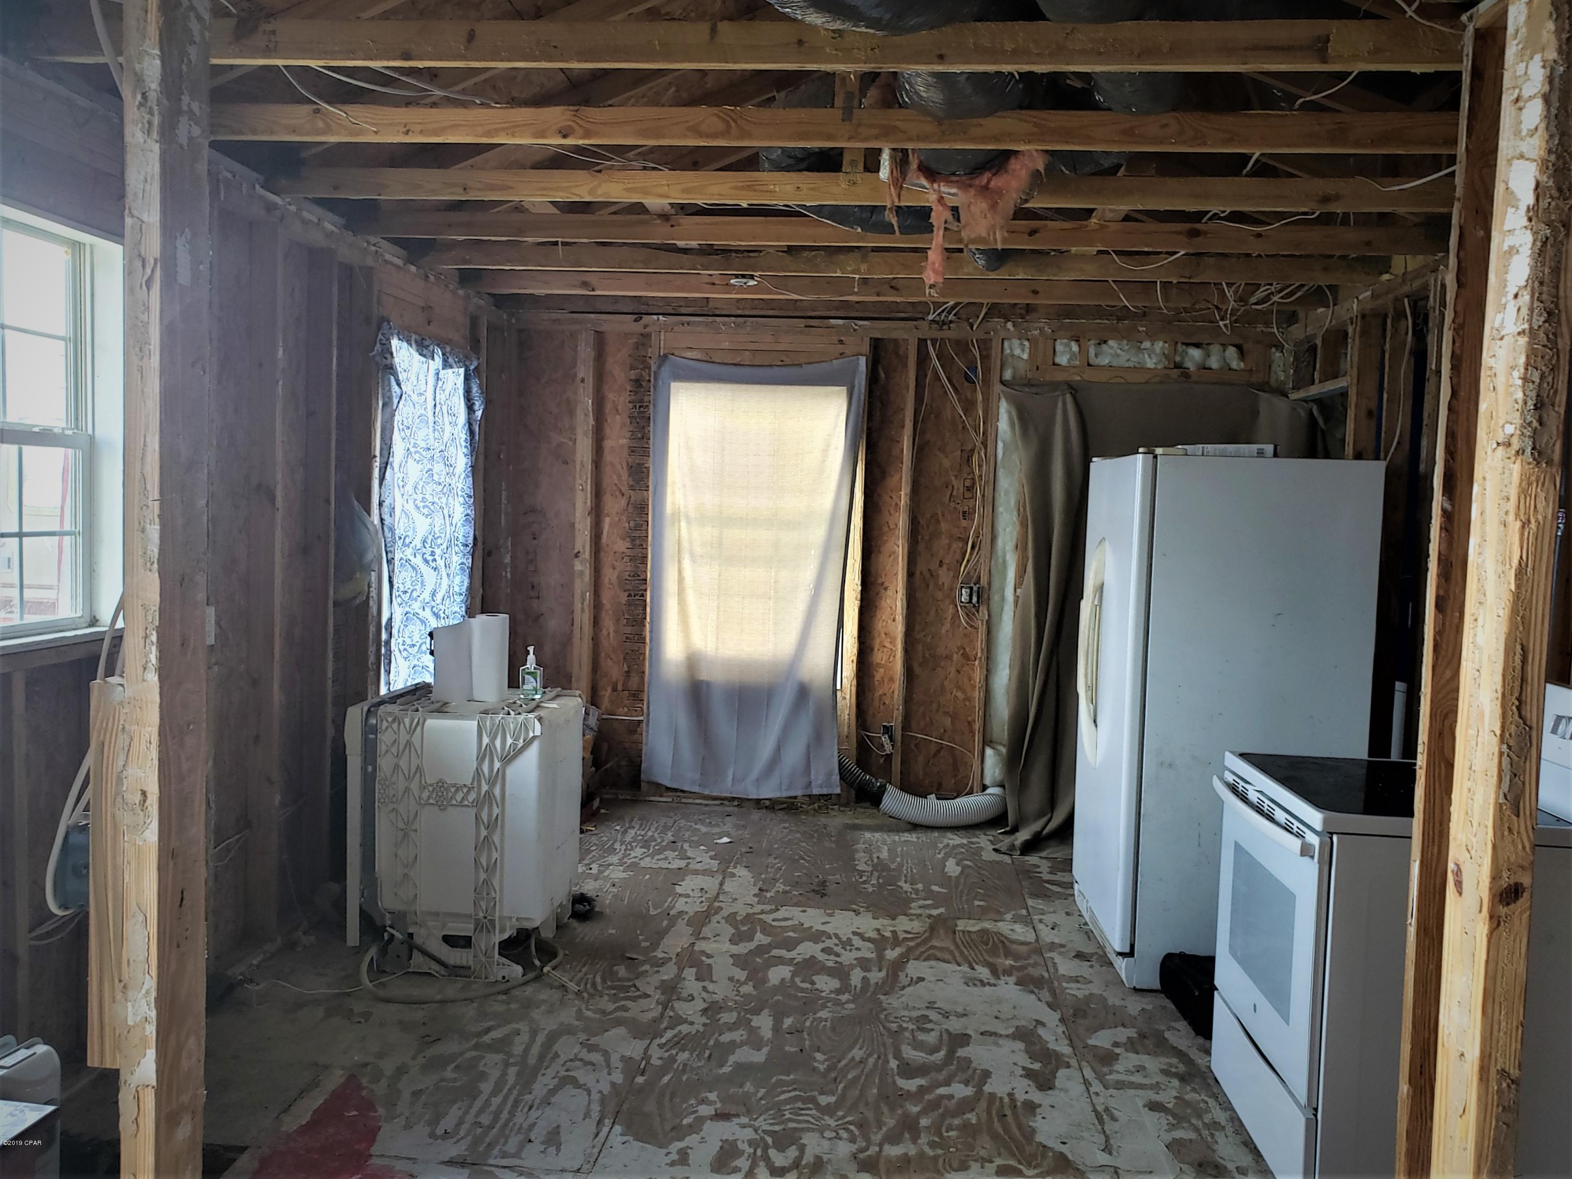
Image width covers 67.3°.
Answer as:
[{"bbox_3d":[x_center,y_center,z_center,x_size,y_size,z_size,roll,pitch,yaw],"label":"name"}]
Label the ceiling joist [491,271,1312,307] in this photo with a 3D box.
[{"bbox_3d":[0.438,-1.356,5.381,3.900,0.089,0.038,2,4,5],"label":"ceiling joist"}]

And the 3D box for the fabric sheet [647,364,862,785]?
[{"bbox_3d":[-0.178,-0.052,5.946,1.050,2.190,0.080,2,4,5],"label":"fabric sheet"}]

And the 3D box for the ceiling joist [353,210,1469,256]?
[{"bbox_3d":[0.393,-1.353,4.491,4.140,0.093,0.040,2,3,5],"label":"ceiling joist"}]

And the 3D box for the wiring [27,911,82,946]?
[{"bbox_3d":[-1.821,0.853,2.954,0.050,0.060,0.200,2,3,5],"label":"wiring"}]

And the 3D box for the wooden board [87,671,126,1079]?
[{"bbox_3d":[-0.728,0.304,1.286,0.038,0.420,0.040,2,4,5],"label":"wooden board"}]

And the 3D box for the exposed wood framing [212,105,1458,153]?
[{"bbox_3d":[0.118,-1.215,3.125,3.680,0.089,0.038,2,4,5],"label":"exposed wood framing"}]

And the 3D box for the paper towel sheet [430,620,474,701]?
[{"bbox_3d":[-1.104,0.240,3.915,0.130,0.266,0.050,2,4,5],"label":"paper towel sheet"}]

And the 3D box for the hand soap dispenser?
[{"bbox_3d":[-0.873,0.290,4.050,0.076,0.167,0.048,2,4,-1],"label":"hand soap dispenser"}]

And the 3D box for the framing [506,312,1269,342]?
[{"bbox_3d":[0.480,-1.306,5.896,3.880,0.078,0.089,2,4,5],"label":"framing"}]

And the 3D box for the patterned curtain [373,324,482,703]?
[{"bbox_3d":[-1.553,-0.258,5.180,0.100,1.650,1.150,2,3,5],"label":"patterned curtain"}]

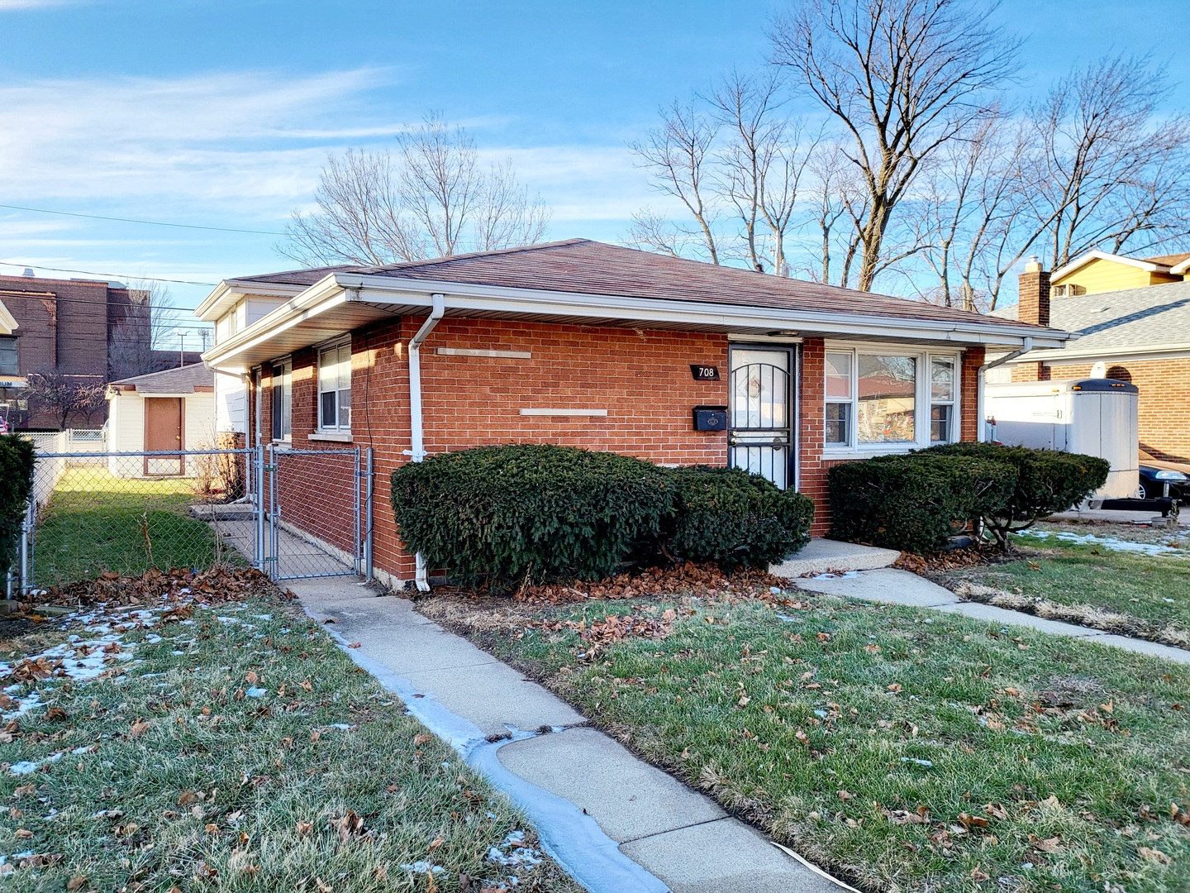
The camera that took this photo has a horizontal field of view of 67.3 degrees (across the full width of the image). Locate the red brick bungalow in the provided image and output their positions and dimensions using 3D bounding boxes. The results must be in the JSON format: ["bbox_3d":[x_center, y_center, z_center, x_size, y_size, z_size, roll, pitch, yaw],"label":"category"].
[{"bbox_3d":[-1.440,-1.269,15.108,9.100,4.700,14.200,-1,2,-29],"label":"red brick bungalow"}]

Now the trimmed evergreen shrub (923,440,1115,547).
[{"bbox_3d":[4.813,0.650,10.268,2.100,1.180,1.900,-1,2,-29],"label":"trimmed evergreen shrub"}]

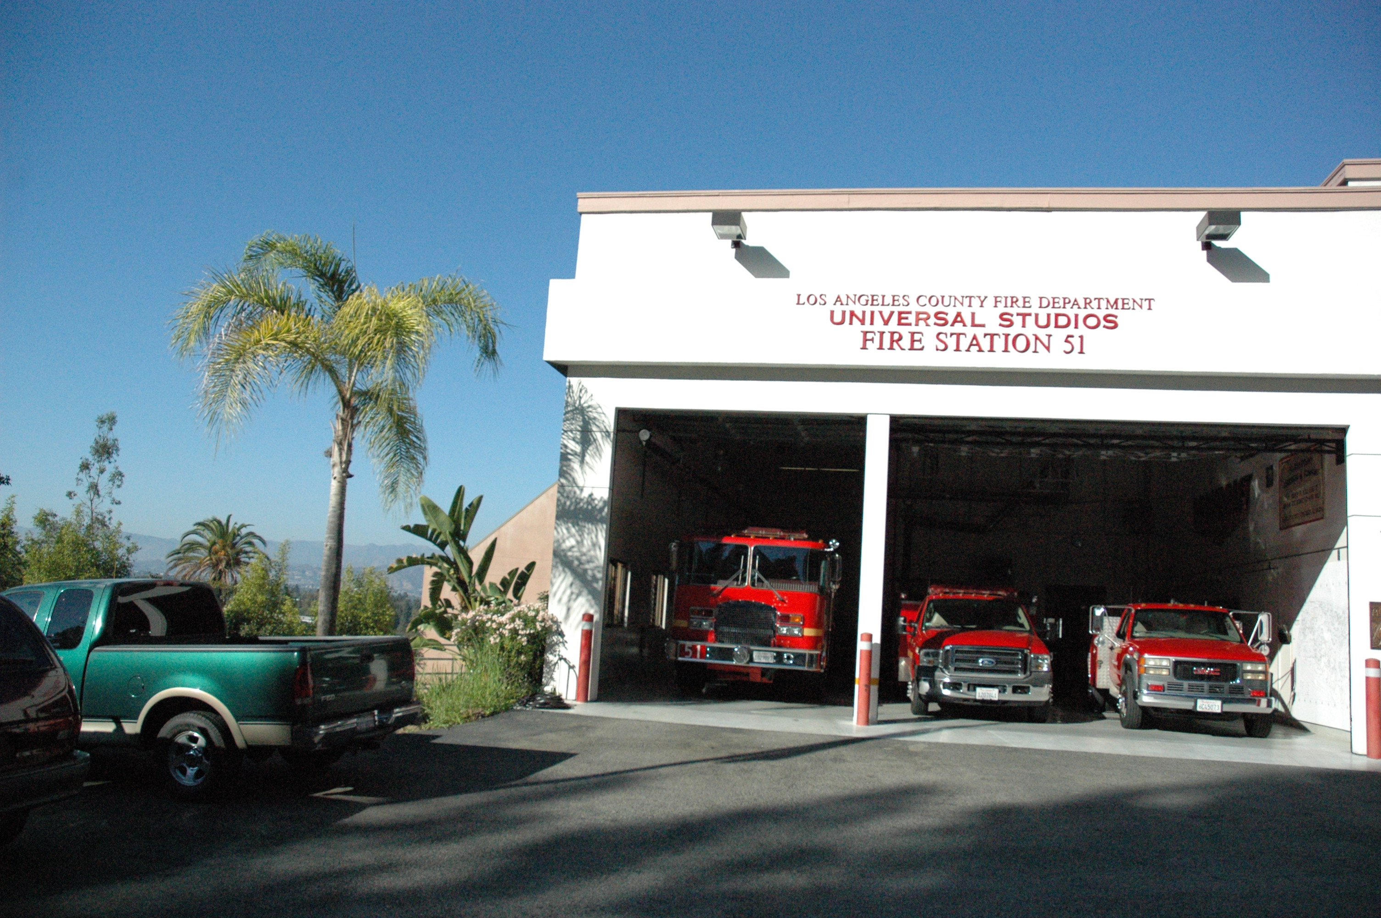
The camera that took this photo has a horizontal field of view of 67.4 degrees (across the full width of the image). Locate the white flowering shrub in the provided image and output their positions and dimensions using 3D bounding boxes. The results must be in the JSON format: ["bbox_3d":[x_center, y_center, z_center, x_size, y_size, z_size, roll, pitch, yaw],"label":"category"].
[{"bbox_3d":[-2.640,2.600,14.600,1.650,1.450,1.500,2,-9,11],"label":"white flowering shrub"}]

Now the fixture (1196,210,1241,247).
[{"bbox_3d":[6.460,-2.850,12.650,0.390,0.170,0.520,2,-9,11],"label":"fixture"}]

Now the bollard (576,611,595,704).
[{"bbox_3d":[-1.510,2.850,14.800,0.170,1.240,0.170,2,-9,11],"label":"bollard"}]

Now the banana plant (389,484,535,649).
[{"bbox_3d":[-3.440,1.850,15.600,2.200,3.000,2.000,2,-9,11],"label":"banana plant"}]

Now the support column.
[{"bbox_3d":[2.540,1.540,14.450,0.310,4.280,0.330,2,-9,11],"label":"support column"}]

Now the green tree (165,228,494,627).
[{"bbox_3d":[-4.860,0.150,14.250,4.500,6.700,4.400,2,-9,11],"label":"green tree"}]

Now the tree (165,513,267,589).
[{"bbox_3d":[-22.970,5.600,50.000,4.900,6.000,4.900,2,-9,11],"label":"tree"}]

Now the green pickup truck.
[{"bbox_3d":[-5.660,2.140,9.950,5.720,1.880,2.020,-2,-8,10],"label":"green pickup truck"}]

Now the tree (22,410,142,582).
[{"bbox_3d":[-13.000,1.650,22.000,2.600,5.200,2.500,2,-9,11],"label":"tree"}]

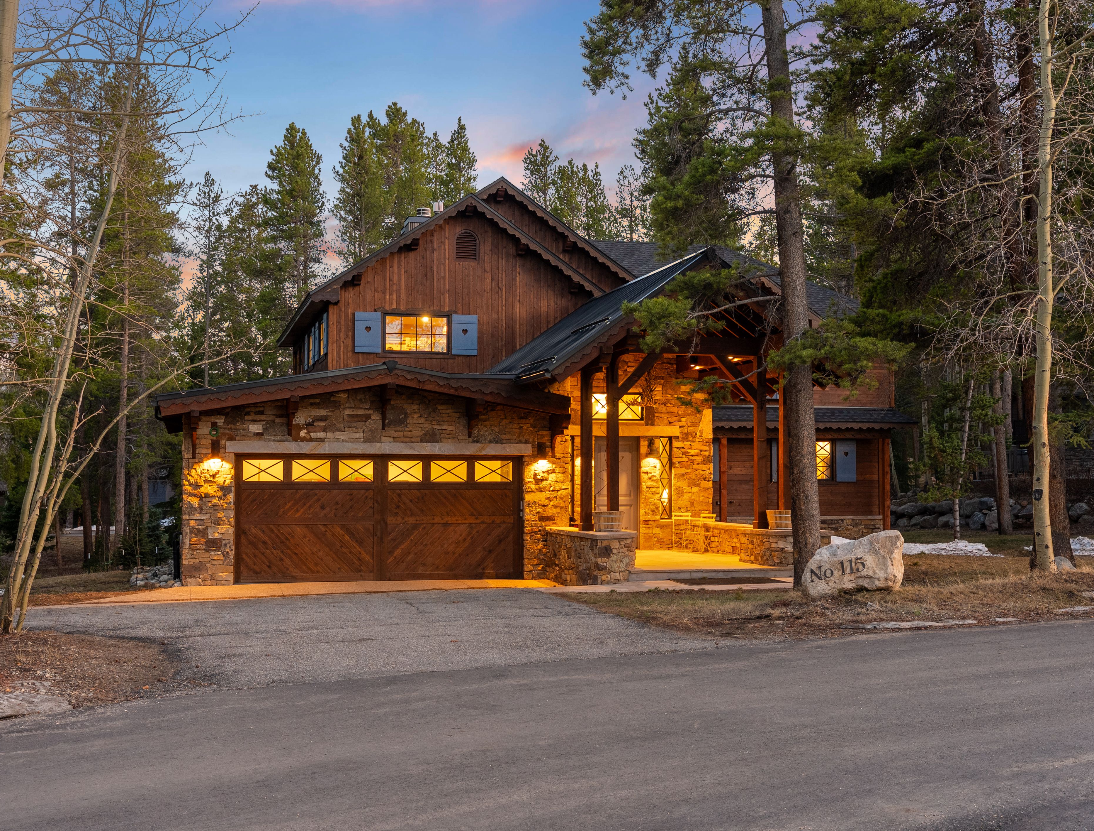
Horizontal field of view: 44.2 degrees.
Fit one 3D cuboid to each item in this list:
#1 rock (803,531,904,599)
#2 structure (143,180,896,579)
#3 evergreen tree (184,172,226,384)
[{"bbox_3d":[4.230,1.982,18.532,1.280,0.890,0.750,0,-2,0],"label":"rock"},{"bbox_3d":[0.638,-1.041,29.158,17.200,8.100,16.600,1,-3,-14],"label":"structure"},{"bbox_3d":[-10.163,-1.868,40.118,1.450,10.800,1.450,0,-2,0],"label":"evergreen tree"}]

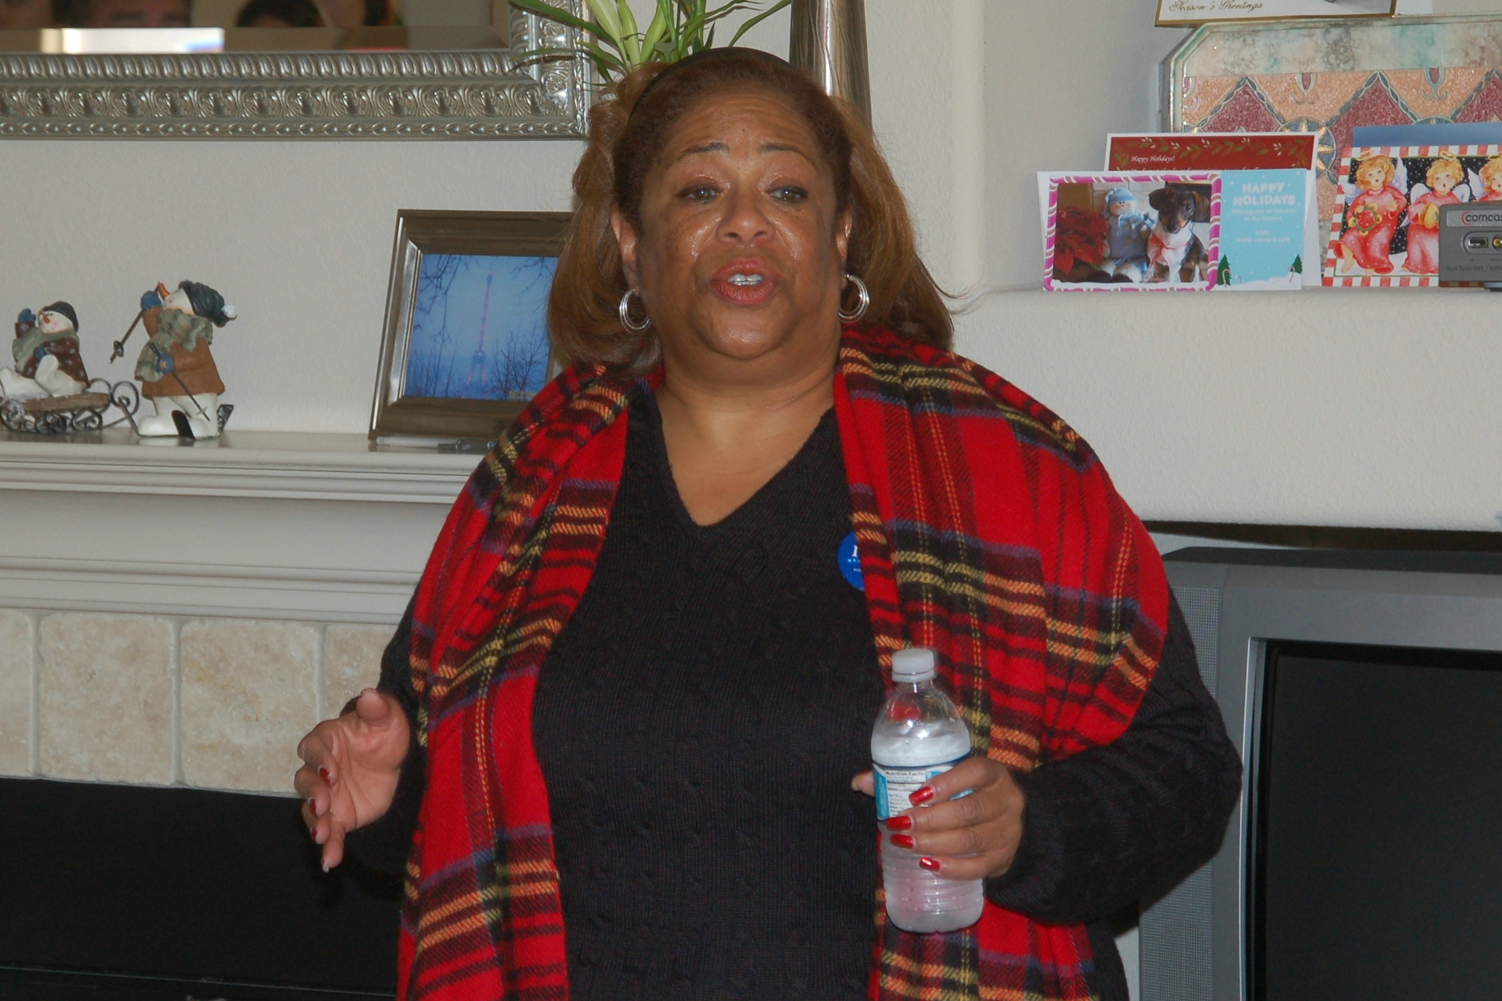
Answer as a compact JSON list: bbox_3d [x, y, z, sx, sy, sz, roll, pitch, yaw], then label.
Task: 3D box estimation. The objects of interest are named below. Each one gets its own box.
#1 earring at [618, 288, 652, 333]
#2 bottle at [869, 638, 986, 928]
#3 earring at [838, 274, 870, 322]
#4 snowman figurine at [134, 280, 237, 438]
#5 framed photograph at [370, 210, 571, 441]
[{"bbox_3d":[-0.084,-0.138,3.560,0.033,0.033,0.007,-3,5,-35],"label":"earring"},{"bbox_3d":[0.120,0.200,3.360,0.067,0.193,0.067,-5,9,0],"label":"bottle"},{"bbox_3d":[0.072,-0.147,3.550,0.035,0.035,0.007,3,5,30],"label":"earring"},{"bbox_3d":[-0.517,-0.127,4.430,0.098,0.142,0.075,-2,5,-28],"label":"snowman figurine"},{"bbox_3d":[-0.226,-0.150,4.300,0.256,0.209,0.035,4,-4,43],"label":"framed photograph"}]

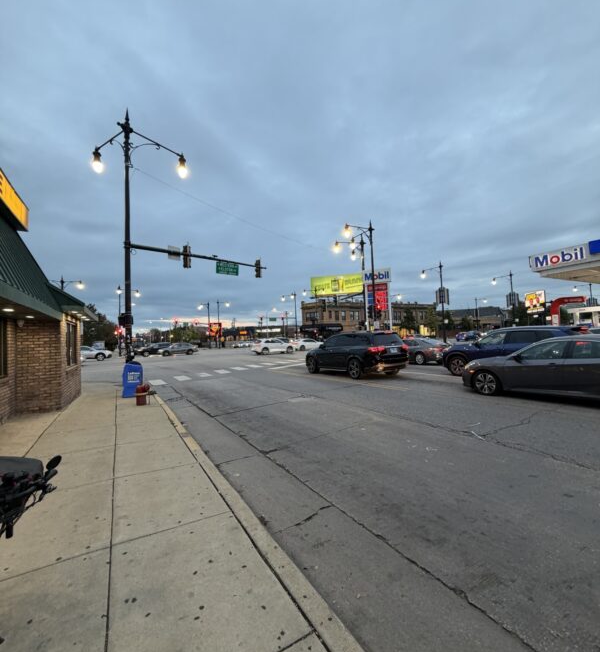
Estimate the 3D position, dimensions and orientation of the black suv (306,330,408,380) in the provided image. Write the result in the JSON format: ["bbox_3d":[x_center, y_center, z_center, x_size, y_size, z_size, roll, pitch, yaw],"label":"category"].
[{"bbox_3d":[2.200,1.190,13.850,1.940,1.770,4.850,-1,-2,-30],"label":"black suv"}]

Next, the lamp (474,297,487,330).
[{"bbox_3d":[41.877,-1.920,74.483,0.600,9.800,3.000,-1,-2,-32],"label":"lamp"}]

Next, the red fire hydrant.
[{"bbox_3d":[-3.985,1.702,8.193,0.360,0.580,0.310,-1,-2,-28],"label":"red fire hydrant"}]

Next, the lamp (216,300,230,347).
[{"bbox_3d":[-15.302,-0.330,65.005,2.600,9.800,0.600,-1,-2,-22],"label":"lamp"}]

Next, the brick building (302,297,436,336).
[{"bbox_3d":[15.764,-0.374,75.954,30.500,8.600,10.000,-1,-2,-27],"label":"brick building"}]

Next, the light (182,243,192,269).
[{"bbox_3d":[-4.660,-2.850,13.400,0.340,0.930,0.400,-1,-2,-22],"label":"light"}]

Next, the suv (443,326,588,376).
[{"bbox_3d":[7.650,0.980,11.950,1.860,1.700,4.680,-1,-2,-28],"label":"suv"}]

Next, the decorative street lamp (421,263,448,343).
[{"bbox_3d":[16.332,-2.560,38.853,0.600,9.800,3.300,-1,-2,-30],"label":"decorative street lamp"}]

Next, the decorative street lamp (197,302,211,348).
[{"bbox_3d":[-19.806,-0.150,66.961,2.600,9.800,0.700,-1,-2,-28],"label":"decorative street lamp"}]

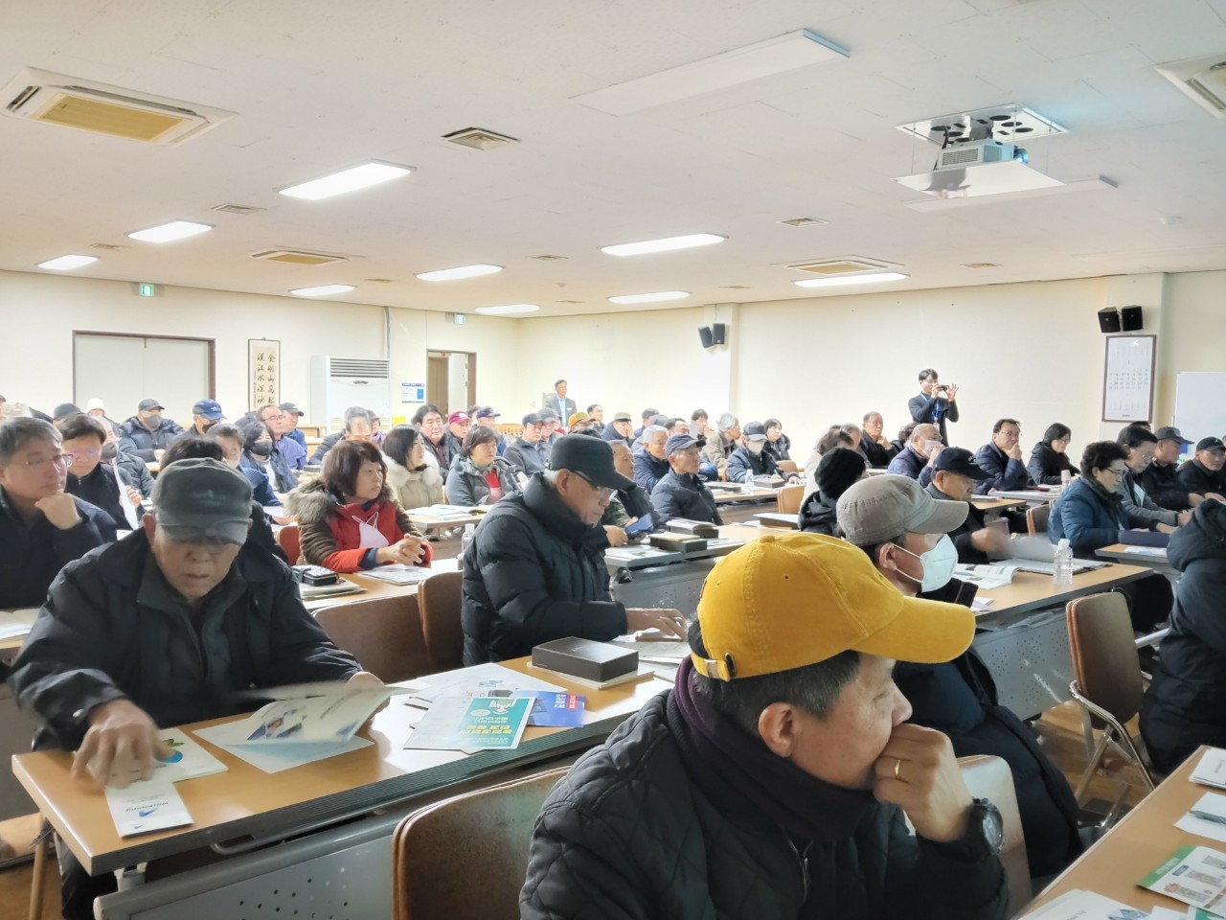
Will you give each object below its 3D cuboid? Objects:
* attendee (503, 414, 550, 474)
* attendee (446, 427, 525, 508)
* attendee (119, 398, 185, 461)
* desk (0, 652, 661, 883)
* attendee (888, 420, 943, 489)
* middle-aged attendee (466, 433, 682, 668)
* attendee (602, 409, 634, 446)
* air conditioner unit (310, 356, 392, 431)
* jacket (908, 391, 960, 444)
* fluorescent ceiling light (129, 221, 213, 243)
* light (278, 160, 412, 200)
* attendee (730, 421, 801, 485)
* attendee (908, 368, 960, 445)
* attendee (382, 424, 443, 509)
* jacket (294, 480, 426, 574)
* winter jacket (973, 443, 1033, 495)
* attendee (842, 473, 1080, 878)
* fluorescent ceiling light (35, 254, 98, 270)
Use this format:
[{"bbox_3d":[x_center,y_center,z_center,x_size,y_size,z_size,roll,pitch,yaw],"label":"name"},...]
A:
[{"bbox_3d":[-0.599,0.232,7.496,0.510,1.232,0.740,-2,5,-39],"label":"attendee"},{"bbox_3d":[-0.761,0.396,5.393,0.520,1.176,0.720,-2,5,-44],"label":"attendee"},{"bbox_3d":[-3.848,0.117,7.722,0.560,1.252,0.720,-2,5,-44],"label":"attendee"},{"bbox_3d":[-0.203,0.882,2.058,1.800,0.735,0.465,-2,5,-40],"label":"desk"},{"bbox_3d":[2.180,0.364,6.324,0.510,1.237,0.730,-2,5,-39],"label":"attendee"},{"bbox_3d":[-0.125,0.566,2.704,0.720,1.270,0.580,4,5,34],"label":"middle-aged attendee"},{"bbox_3d":[0.132,0.118,9.361,0.500,1.214,0.700,-2,5,-39],"label":"attendee"},{"bbox_3d":[-4.016,-0.620,14.098,1.030,1.845,0.520,-2,5,-44],"label":"air conditioner unit"},{"bbox_3d":[3.199,-0.313,9.206,0.530,0.750,0.400,0,4,-27],"label":"jacket"},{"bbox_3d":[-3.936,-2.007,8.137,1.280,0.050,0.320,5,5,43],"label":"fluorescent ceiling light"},{"bbox_3d":[-1.759,-1.792,5.951,0.320,0.030,1.280,-2,5,-44],"label":"light"},{"bbox_3d":[1.265,0.293,7.434,0.600,1.200,0.720,-3,5,-42],"label":"attendee"},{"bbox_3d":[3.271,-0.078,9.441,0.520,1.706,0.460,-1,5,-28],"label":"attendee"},{"bbox_3d":[-1.109,0.390,5.449,0.700,1.210,0.500,4,5,38],"label":"attendee"},{"bbox_3d":[-1.000,0.374,3.681,0.530,0.590,0.470,-3,6,-44],"label":"jacket"},{"bbox_3d":[3.029,0.171,7.129,0.420,0.600,0.490,5,5,43],"label":"winter jacket"},{"bbox_3d":[0.734,0.657,1.774,0.550,1.227,0.780,-2,5,-44],"label":"attendee"},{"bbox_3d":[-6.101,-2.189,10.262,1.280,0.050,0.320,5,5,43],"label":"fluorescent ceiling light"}]

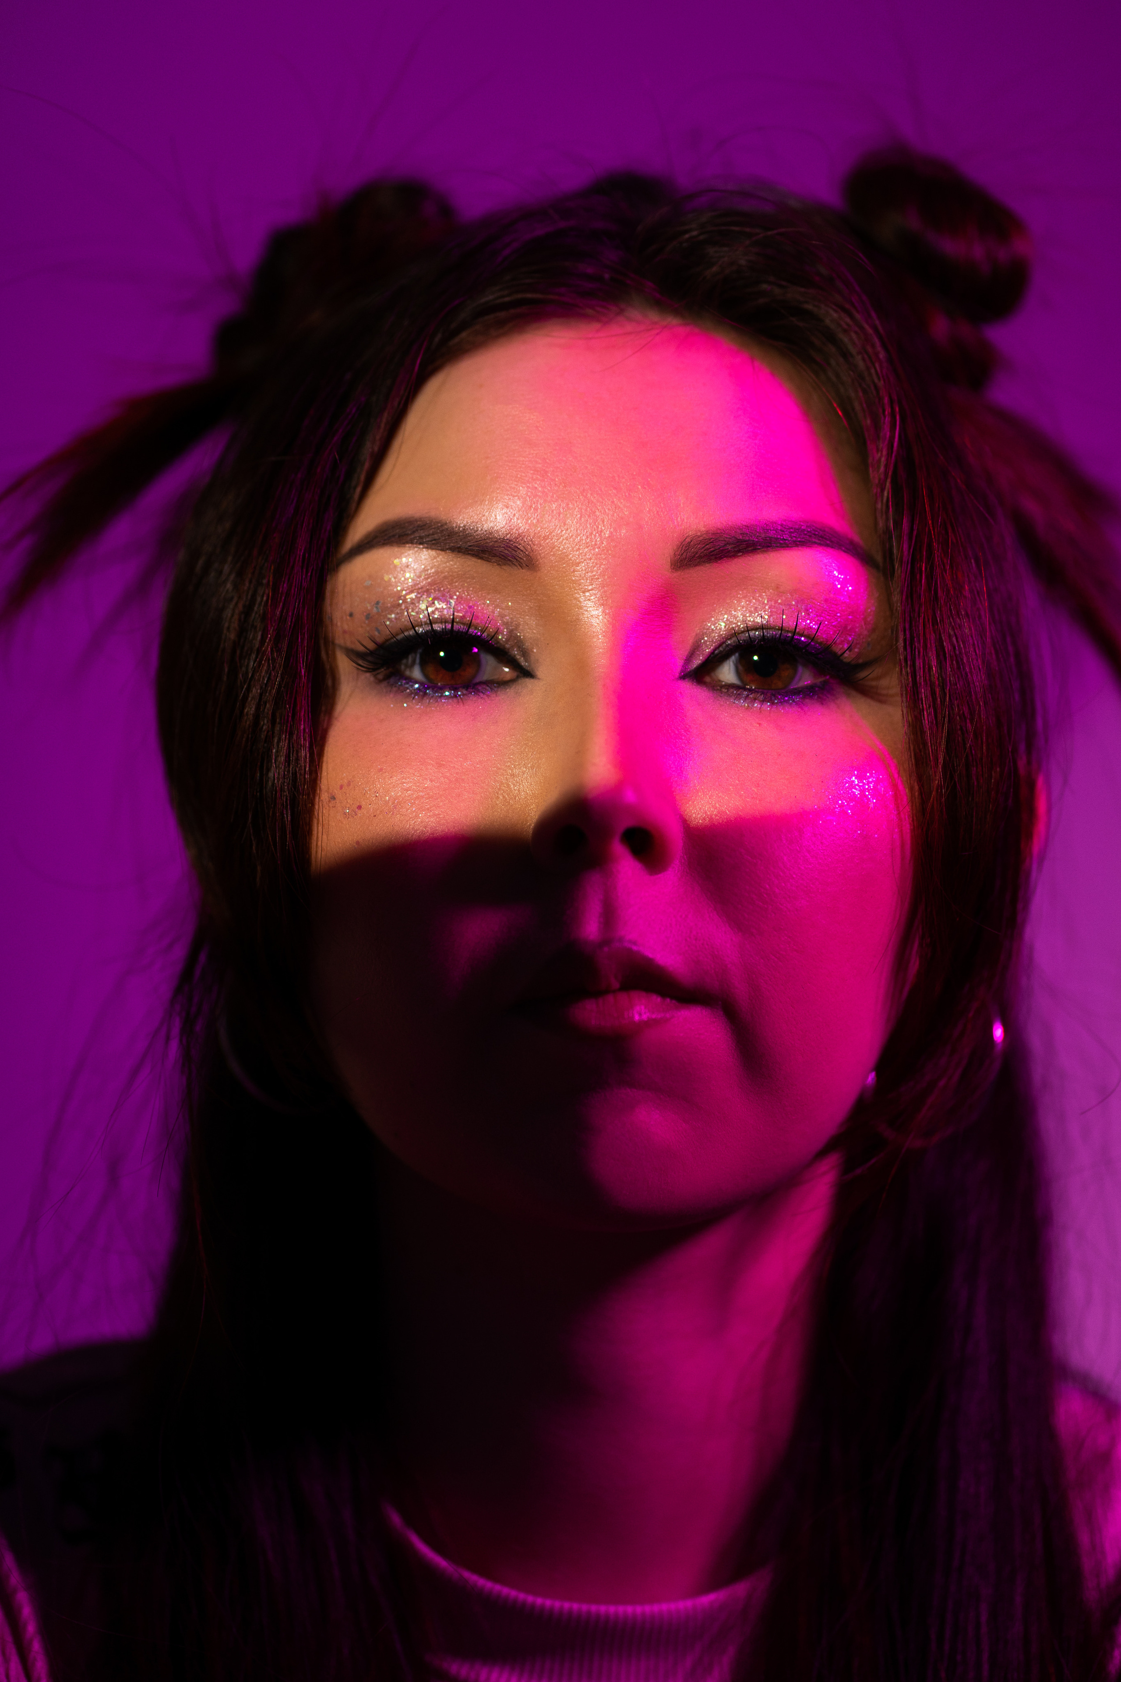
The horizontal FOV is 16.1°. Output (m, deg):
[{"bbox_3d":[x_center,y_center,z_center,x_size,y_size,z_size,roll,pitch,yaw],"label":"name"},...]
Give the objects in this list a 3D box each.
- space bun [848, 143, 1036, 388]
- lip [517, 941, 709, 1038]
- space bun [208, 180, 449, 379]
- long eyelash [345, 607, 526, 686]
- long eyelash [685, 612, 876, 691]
[{"bbox_3d":[0.082,-0.125,0.866,0.041,0.048,0.048,0,-10,0],"label":"space bun"},{"bbox_3d":[0.009,0.028,0.746,0.039,0.016,0.016,0,-12,0],"label":"lip"},{"bbox_3d":[-0.050,-0.122,0.866,0.050,0.040,0.048,0,-10,0],"label":"space bun"},{"bbox_3d":[-0.024,-0.037,0.764,0.035,0.013,0.014,-1,-10,8],"label":"long eyelash"},{"bbox_3d":[0.043,-0.037,0.764,0.035,0.013,0.014,1,-10,-8],"label":"long eyelash"}]

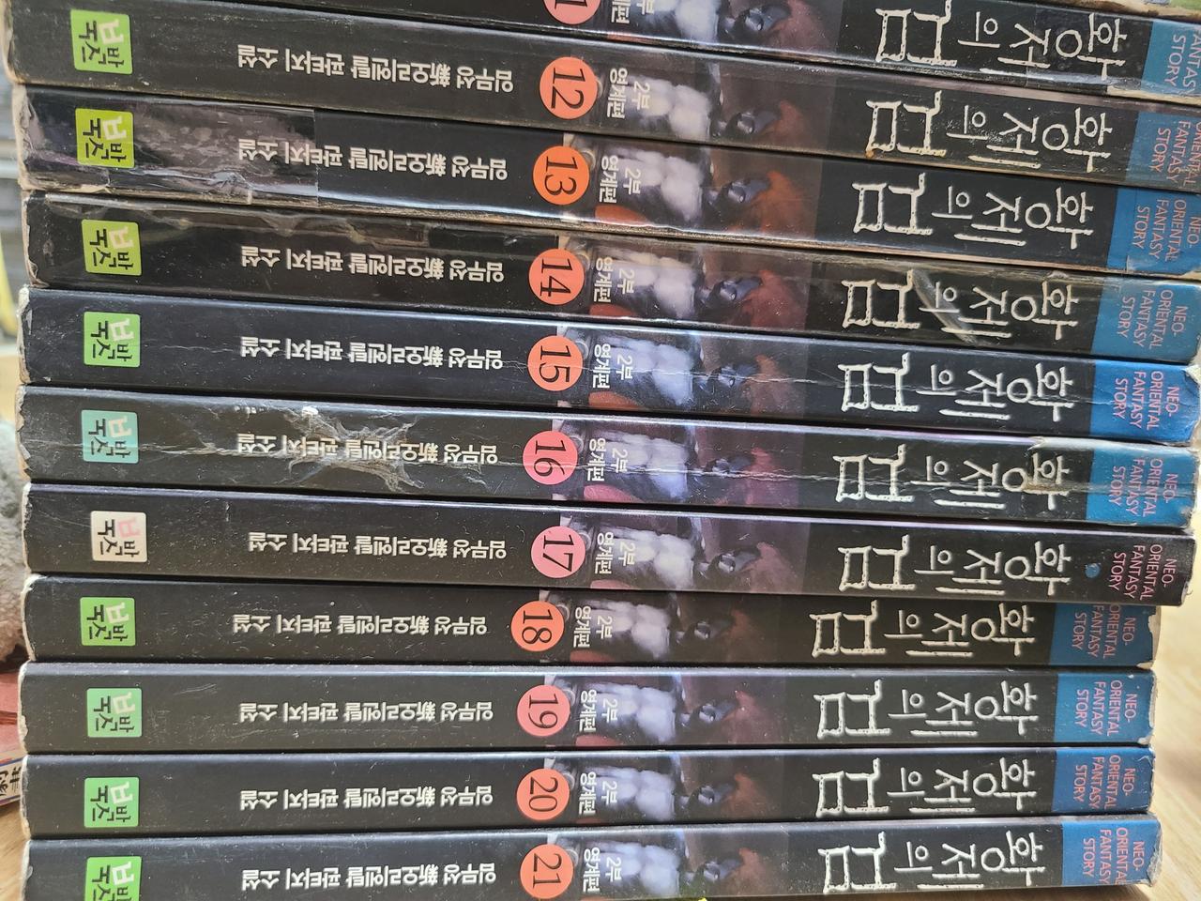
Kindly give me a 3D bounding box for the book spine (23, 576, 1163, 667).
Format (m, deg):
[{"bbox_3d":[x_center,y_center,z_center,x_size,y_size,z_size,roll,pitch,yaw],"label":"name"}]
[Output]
[{"bbox_3d":[-0.002,0.024,0.250,0.224,0.016,0.151,2,8,-8],"label":"book spine"}]

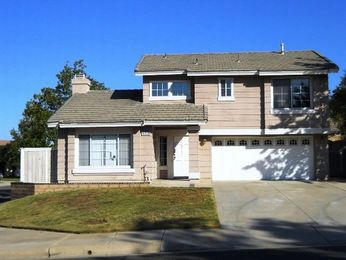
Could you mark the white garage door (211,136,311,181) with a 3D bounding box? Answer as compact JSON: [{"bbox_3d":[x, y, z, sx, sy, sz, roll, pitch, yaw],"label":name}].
[{"bbox_3d":[4.400,1.413,21.539,4.900,2.130,0.100,0,-2,4],"label":"white garage door"}]

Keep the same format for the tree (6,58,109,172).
[{"bbox_3d":[-8.768,-0.927,34.000,8.000,9.000,7.400,0,-3,3],"label":"tree"}]

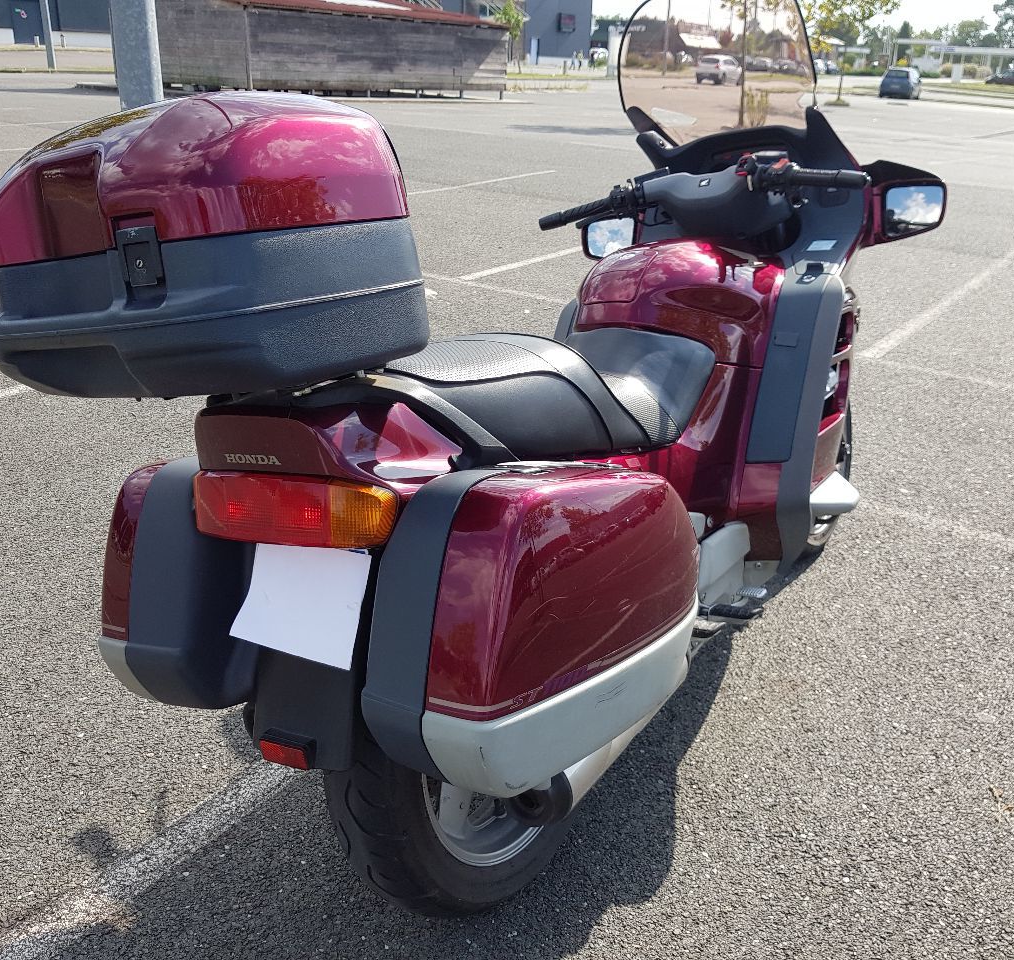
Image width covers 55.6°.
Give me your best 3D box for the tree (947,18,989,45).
[{"bbox_3d":[61.266,-57.658,129.675,5.590,8.290,5.590,13,26,23],"label":"tree"}]

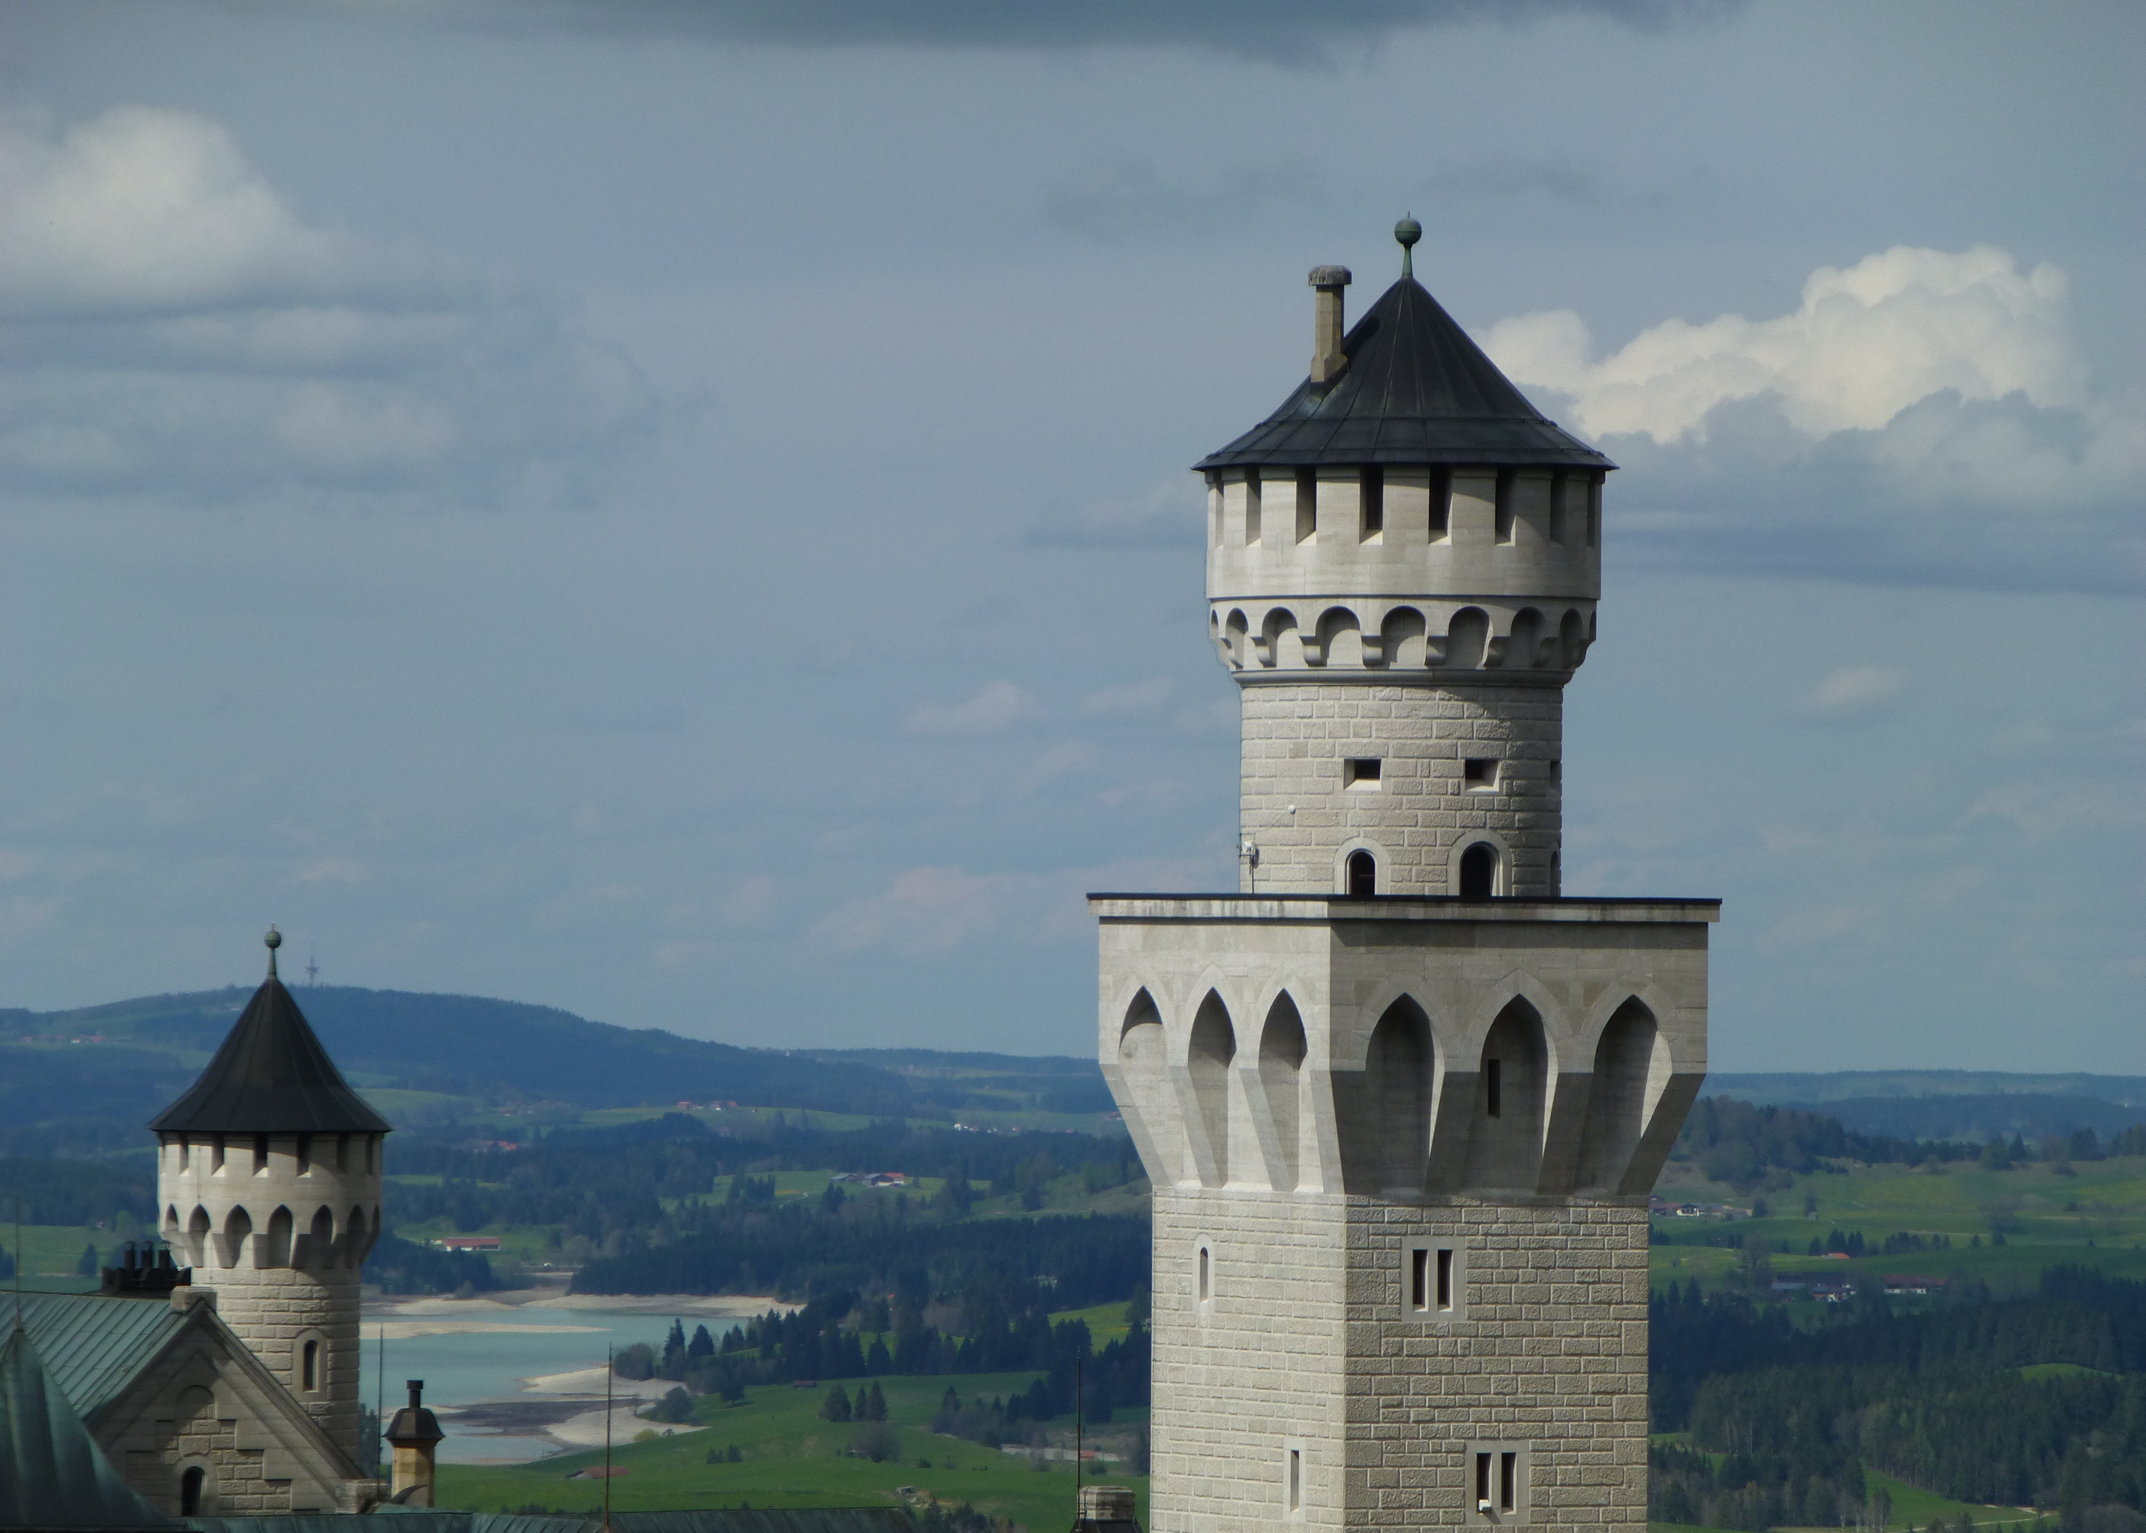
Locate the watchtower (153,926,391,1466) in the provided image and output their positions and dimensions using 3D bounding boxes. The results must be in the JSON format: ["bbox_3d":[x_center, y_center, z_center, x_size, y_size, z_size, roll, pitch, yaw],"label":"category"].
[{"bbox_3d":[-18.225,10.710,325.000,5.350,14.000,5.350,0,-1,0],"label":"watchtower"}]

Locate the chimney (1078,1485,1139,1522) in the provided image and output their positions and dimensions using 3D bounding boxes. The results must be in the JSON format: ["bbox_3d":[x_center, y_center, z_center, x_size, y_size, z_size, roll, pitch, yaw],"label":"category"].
[{"bbox_3d":[0.718,15.186,295.000,0.920,0.800,0.760,1,-1,-31],"label":"chimney"}]

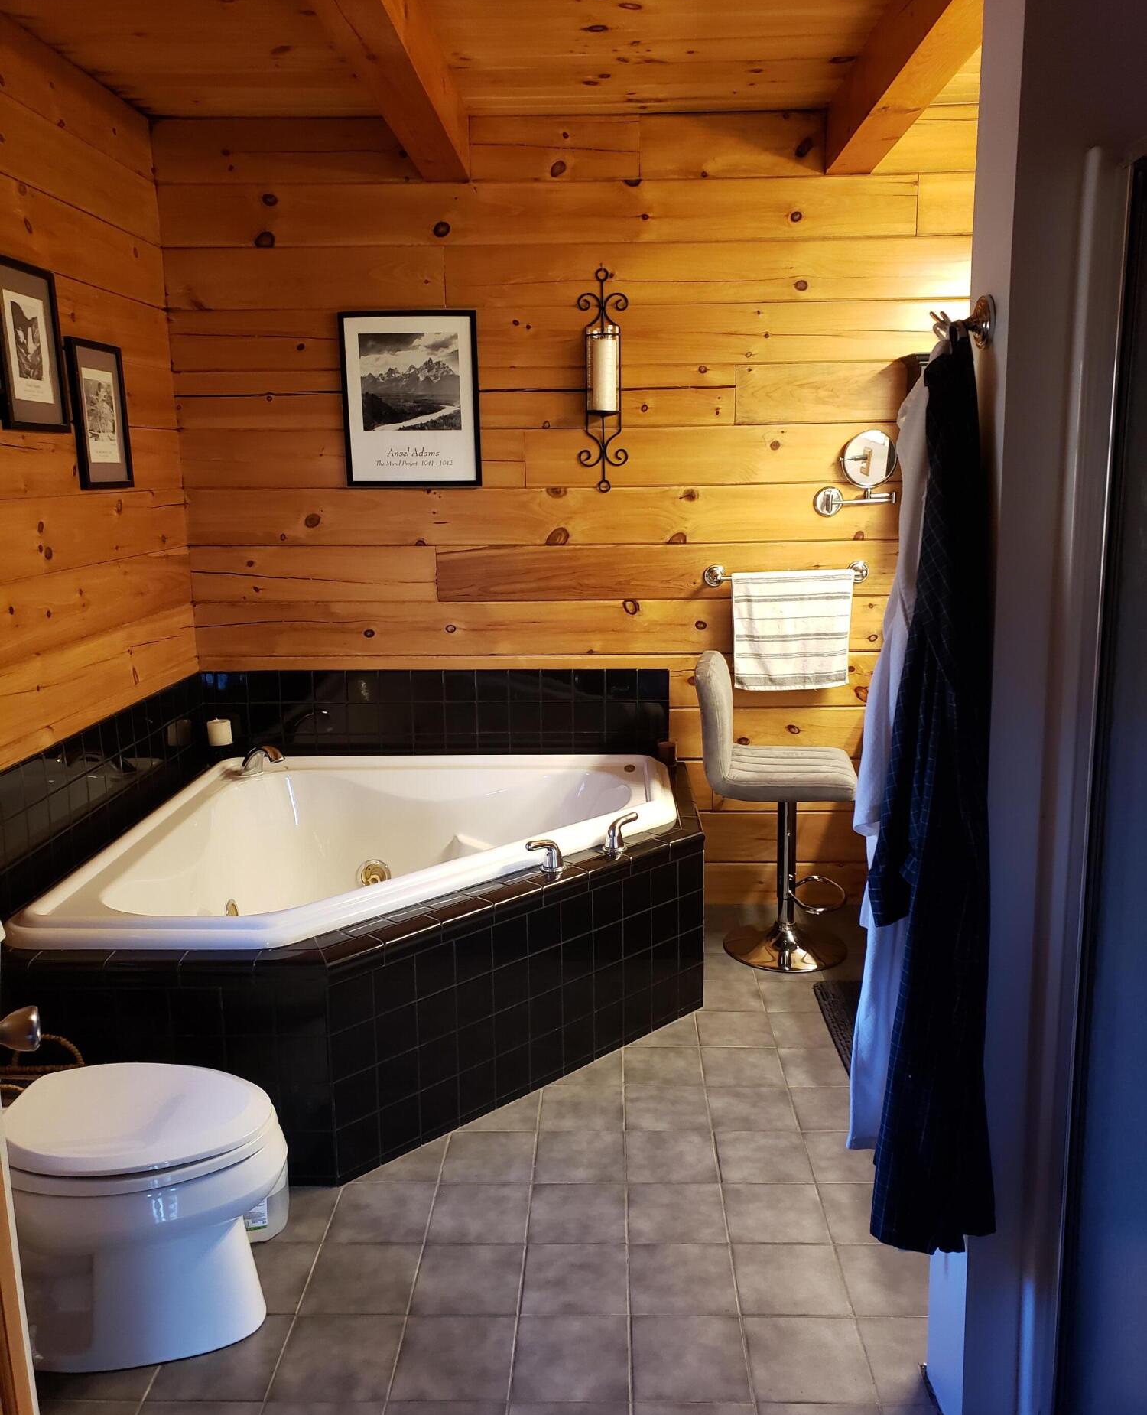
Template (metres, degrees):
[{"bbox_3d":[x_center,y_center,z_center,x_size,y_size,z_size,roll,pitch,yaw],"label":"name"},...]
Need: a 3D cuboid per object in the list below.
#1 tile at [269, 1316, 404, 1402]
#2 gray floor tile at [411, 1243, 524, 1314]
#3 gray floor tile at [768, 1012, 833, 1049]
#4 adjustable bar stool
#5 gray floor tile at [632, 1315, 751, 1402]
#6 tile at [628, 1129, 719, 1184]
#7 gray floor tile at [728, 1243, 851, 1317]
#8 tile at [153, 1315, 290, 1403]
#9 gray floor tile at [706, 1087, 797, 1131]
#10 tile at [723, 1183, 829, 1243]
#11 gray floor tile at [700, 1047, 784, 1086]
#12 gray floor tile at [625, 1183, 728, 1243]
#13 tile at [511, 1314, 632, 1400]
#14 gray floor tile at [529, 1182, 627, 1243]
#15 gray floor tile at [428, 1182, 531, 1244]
[{"bbox_3d":[-0.403,1.124,1.984,0.198,0.010,0.197,-1,11,2],"label":"tile"},{"bbox_3d":[-0.200,1.096,2.197,0.200,0.010,0.199,-1,11,2],"label":"gray floor tile"},{"bbox_3d":[0.637,0.875,3.109,0.198,0.010,0.197,-1,11,2],"label":"gray floor tile"},{"bbox_3d":[0.629,0.297,3.538,0.495,0.955,0.420,1,12,10],"label":"adjustable bar stool"},{"bbox_3d":[0.198,1.115,1.962,0.198,0.010,0.197,-1,11,2],"label":"gray floor tile"},{"bbox_3d":[0.219,1.010,2.573,0.200,0.010,0.199,-1,11,2],"label":"tile"},{"bbox_3d":[0.405,1.073,2.149,0.198,0.010,0.197,-1,11,2],"label":"gray floor tile"},{"bbox_3d":[-0.603,1.127,1.991,0.198,0.010,0.197,-1,11,2],"label":"tile"},{"bbox_3d":[0.428,0.968,2.761,0.200,0.010,0.199,-1,11,2],"label":"gray floor tile"},{"bbox_3d":[0.416,1.047,2.371,0.200,0.010,0.199,-1,11,2],"label":"tile"},{"bbox_3d":[0.430,0.917,2.923,0.198,0.010,0.197,-1,11,2],"label":"gray floor tile"},{"bbox_3d":[0.209,1.035,2.345,0.197,0.010,0.197,-1,11,2],"label":"gray floor tile"},{"bbox_3d":[-0.004,1.115,1.964,0.197,0.010,0.197,-1,11,2],"label":"tile"},{"bbox_3d":[0.010,1.053,2.385,0.200,0.010,0.199,-1,11,2],"label":"gray floor tile"},{"bbox_3d":[-0.193,1.056,2.392,0.200,0.010,0.199,-1,11,2],"label":"gray floor tile"}]

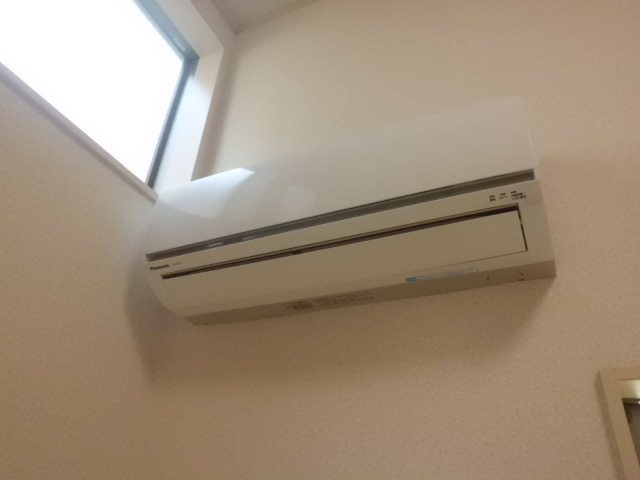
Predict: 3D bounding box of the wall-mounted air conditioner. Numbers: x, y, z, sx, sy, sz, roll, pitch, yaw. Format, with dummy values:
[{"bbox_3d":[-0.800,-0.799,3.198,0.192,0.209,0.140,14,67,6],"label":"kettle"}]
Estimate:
[{"bbox_3d":[0.022,-0.037,1.004,0.800,0.283,0.222,-11,-35,23],"label":"wall-mounted air conditioner"}]

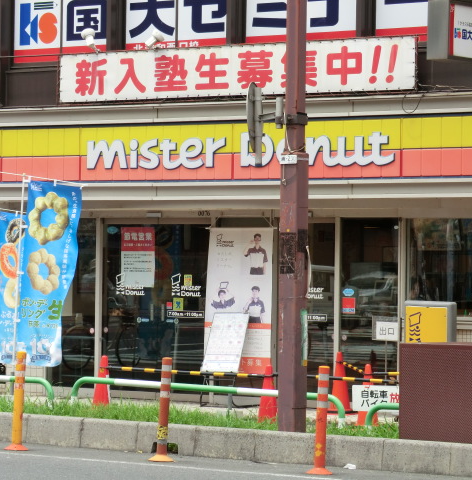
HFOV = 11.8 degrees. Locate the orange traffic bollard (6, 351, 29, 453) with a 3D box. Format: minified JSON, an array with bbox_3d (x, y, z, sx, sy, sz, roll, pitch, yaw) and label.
[{"bbox_3d":[-1.796,1.330,18.784,0.200,0.800,0.200,1,0,0],"label":"orange traffic bollard"}]

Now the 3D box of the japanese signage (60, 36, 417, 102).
[{"bbox_3d":[-0.085,-1.953,26.361,5.090,0.582,0.070,0,0,36],"label":"japanese signage"}]

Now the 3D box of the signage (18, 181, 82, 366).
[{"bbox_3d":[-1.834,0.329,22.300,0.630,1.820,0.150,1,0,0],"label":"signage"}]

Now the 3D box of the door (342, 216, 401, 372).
[{"bbox_3d":[1.500,0.812,25.561,0.768,2.118,0.050,0,-1,36],"label":"door"}]

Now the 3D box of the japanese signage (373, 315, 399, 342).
[{"bbox_3d":[1.650,0.977,25.100,0.335,0.285,0.030,0,0,36],"label":"japanese signage"}]

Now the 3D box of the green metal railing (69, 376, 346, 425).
[{"bbox_3d":[-0.297,1.443,19.750,3.070,0.360,0.070,0,0,39],"label":"green metal railing"}]

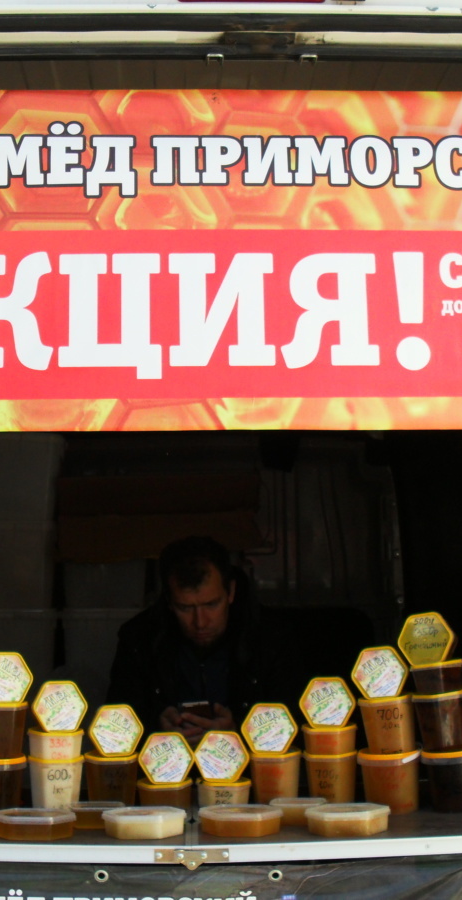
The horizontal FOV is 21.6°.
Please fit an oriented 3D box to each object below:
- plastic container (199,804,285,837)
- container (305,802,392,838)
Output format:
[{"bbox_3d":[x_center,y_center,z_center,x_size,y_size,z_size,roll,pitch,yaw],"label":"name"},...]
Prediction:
[{"bbox_3d":[0.020,0.696,2.274,0.157,0.040,0.125,-2,-6,0],"label":"plastic container"},{"bbox_3d":[0.218,0.687,2.256,0.156,0.040,0.125,-2,-7,-6],"label":"container"}]

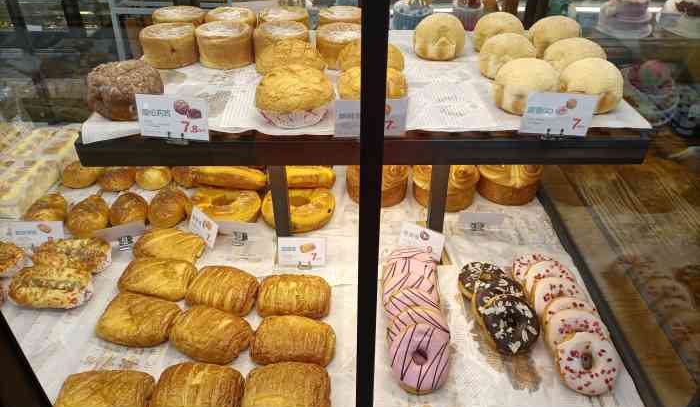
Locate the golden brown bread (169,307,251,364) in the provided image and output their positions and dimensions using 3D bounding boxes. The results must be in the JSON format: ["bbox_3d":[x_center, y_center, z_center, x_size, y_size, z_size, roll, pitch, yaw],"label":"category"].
[{"bbox_3d":[-0.202,0.187,0.759,0.125,0.041,0.083,15,37,24],"label":"golden brown bread"}]

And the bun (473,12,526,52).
[{"bbox_3d":[0.263,-0.298,0.931,0.086,0.074,0.086,1,34,1],"label":"bun"}]

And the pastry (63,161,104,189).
[{"bbox_3d":[-0.619,-0.067,1.214,0.083,0.048,0.083,0,34,3],"label":"pastry"}]

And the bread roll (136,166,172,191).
[{"bbox_3d":[-0.421,-0.056,1.133,0.073,0.048,0.078,1,33,3],"label":"bread roll"}]

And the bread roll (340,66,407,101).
[{"bbox_3d":[0.032,-0.154,0.743,0.102,0.066,0.102,0,34,0],"label":"bread roll"}]

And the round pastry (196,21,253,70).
[{"bbox_3d":[-0.210,-0.269,0.890,0.089,0.054,0.089,-1,33,1],"label":"round pastry"}]

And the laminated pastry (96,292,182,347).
[{"bbox_3d":[-0.331,0.176,0.826,0.128,0.045,0.089,9,36,13],"label":"laminated pastry"}]

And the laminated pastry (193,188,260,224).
[{"bbox_3d":[-0.260,0.002,1.076,0.152,0.039,0.118,0,35,1],"label":"laminated pastry"}]

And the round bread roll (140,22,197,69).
[{"bbox_3d":[-0.309,-0.272,0.906,0.091,0.054,0.091,0,34,0],"label":"round bread roll"}]

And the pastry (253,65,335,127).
[{"bbox_3d":[-0.069,-0.135,0.664,0.099,0.072,0.099,1,33,3],"label":"pastry"}]

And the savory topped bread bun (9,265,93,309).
[{"bbox_3d":[-0.470,0.132,0.829,0.114,0.045,0.078,-2,34,-3],"label":"savory topped bread bun"}]

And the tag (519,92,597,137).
[{"bbox_3d":[0.256,-0.109,0.647,0.087,0.054,0.006,2,30,-2],"label":"tag"}]

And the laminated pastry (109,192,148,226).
[{"bbox_3d":[-0.456,0.011,1.084,0.073,0.056,0.091,0,34,3],"label":"laminated pastry"}]

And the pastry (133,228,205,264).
[{"bbox_3d":[-0.309,0.079,0.906,0.117,0.046,0.087,10,35,13],"label":"pastry"}]

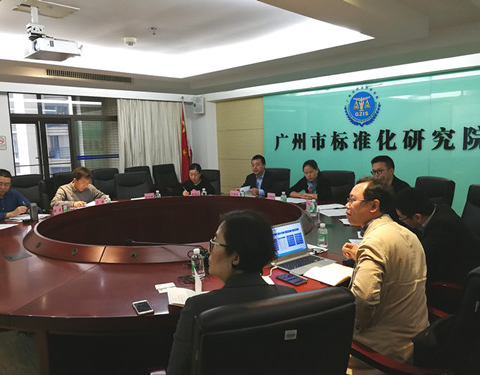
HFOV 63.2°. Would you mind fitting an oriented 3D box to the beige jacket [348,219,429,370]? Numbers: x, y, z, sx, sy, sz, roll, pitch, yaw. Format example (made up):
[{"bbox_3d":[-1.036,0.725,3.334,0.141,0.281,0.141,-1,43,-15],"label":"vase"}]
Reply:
[{"bbox_3d":[0.736,0.502,1.920,0.380,0.640,0.470,5,10,43],"label":"beige jacket"}]

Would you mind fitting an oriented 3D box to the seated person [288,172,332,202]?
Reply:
[{"bbox_3d":[0.961,0.244,5.115,0.560,1.240,0.740,5,9,41],"label":"seated person"}]

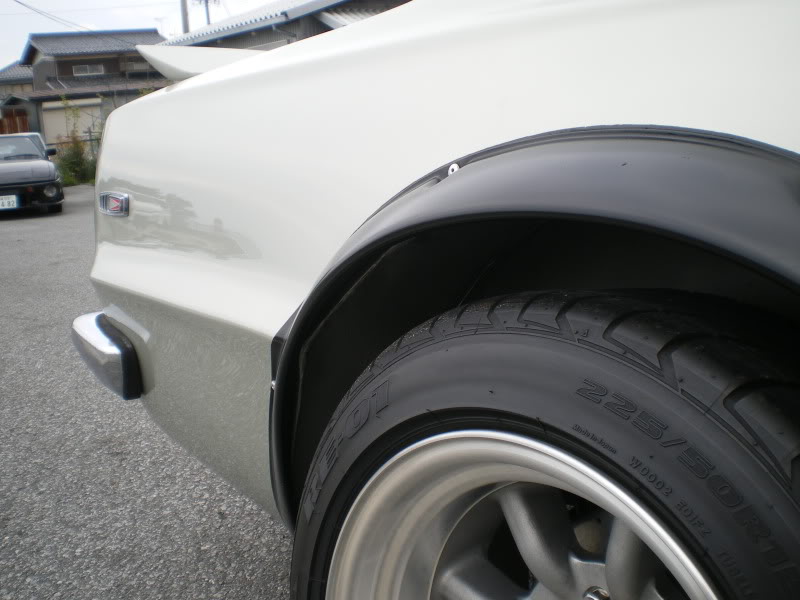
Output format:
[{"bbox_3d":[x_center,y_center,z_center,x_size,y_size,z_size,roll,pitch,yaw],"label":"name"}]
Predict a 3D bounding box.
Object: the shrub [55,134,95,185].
[{"bbox_3d":[-8.943,-3.870,23.000,1.150,1.330,1.100,-5,10,-19],"label":"shrub"}]

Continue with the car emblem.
[{"bbox_3d":[-0.446,-0.149,1.300,0.012,0.034,0.085,-5,9,-40],"label":"car emblem"}]

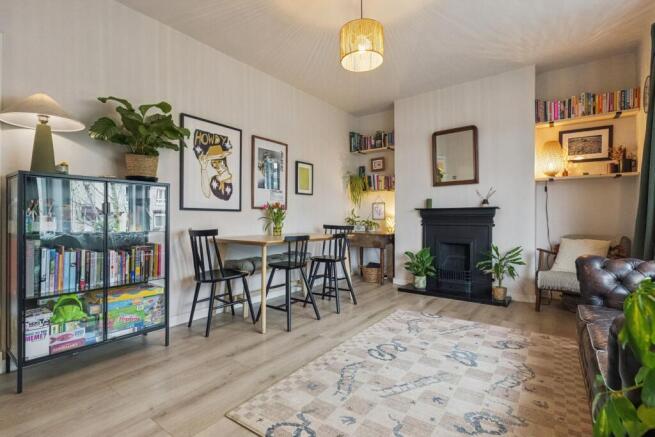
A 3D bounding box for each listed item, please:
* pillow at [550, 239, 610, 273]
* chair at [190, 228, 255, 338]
[{"bbox_3d":[2.606,0.386,3.001,0.420,0.390,0.140,5,-23,36],"label":"pillow"},{"bbox_3d":[-0.911,0.518,2.543,0.425,0.846,0.491,0,0,43],"label":"chair"}]

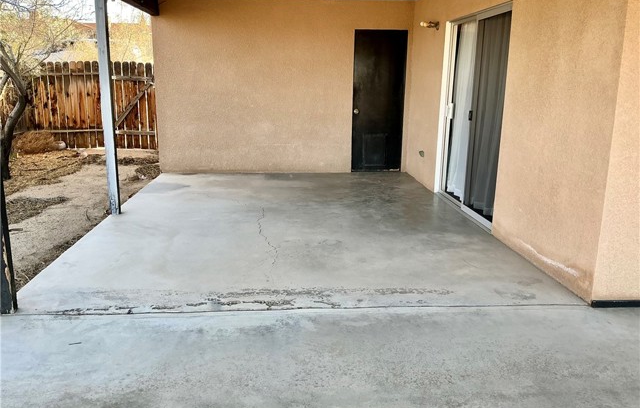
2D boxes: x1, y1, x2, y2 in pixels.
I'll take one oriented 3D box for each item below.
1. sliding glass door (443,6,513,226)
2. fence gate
[{"bbox_3d":[1.597,-0.926,5.639,0.100,2.030,1.797,-1,13,-5],"label":"sliding glass door"},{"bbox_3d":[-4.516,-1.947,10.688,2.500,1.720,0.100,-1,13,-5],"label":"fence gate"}]

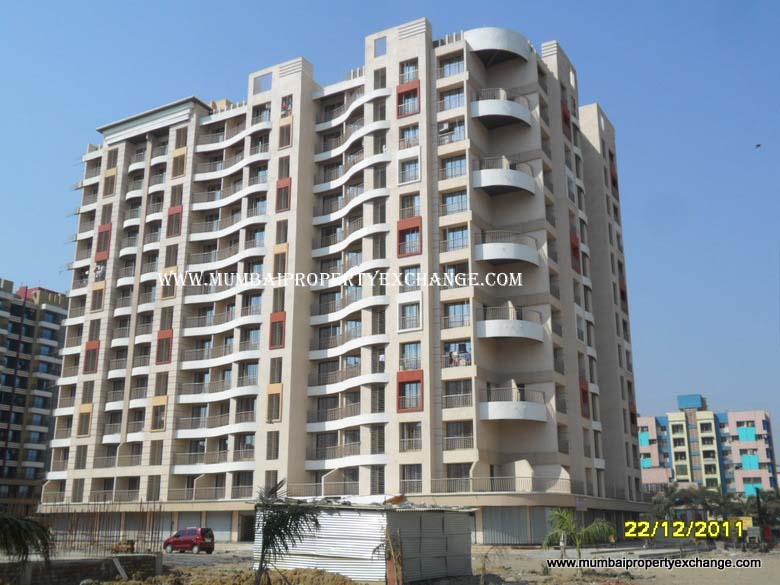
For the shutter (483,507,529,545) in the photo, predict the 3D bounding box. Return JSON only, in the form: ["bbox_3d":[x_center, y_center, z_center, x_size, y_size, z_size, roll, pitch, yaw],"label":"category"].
[{"bbox_3d":[7.526,15.167,54.332,3.087,2.391,0.120,-6,-17,21],"label":"shutter"}]

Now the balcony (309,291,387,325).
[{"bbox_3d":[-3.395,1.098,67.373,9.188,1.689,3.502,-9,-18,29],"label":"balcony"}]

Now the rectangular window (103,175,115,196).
[{"bbox_3d":[-27.982,-10.613,83.381,1.426,2.071,0.200,-9,-18,29],"label":"rectangular window"}]

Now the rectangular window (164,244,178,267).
[{"bbox_3d":[-19.872,-3.291,76.142,1.418,2.068,0.197,-9,-19,28],"label":"rectangular window"}]

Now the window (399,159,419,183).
[{"bbox_3d":[1.576,-9.388,64.931,1.633,2.000,0.200,-9,-18,29],"label":"window"}]

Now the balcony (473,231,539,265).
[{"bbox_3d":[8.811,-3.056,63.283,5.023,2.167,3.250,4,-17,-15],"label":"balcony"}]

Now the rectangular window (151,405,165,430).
[{"bbox_3d":[-19.900,10.828,71.838,1.322,2.136,0.203,-9,-19,28],"label":"rectangular window"}]

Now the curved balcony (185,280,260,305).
[{"bbox_3d":[-14.244,0.155,72.143,9.200,0.850,1.800,-9,-19,29],"label":"curved balcony"}]

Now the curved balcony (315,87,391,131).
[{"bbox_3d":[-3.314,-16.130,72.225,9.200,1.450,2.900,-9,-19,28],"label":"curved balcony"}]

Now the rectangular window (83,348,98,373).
[{"bbox_3d":[-28.108,6.458,78.605,1.520,2.041,0.200,-9,-18,29],"label":"rectangular window"}]

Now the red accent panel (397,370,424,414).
[{"bbox_3d":[1.491,7.161,60.169,2.140,2.976,0.220,-9,-18,29],"label":"red accent panel"}]

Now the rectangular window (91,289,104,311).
[{"bbox_3d":[-27.683,0.762,79.078,1.450,2.049,0.150,-9,-18,28],"label":"rectangular window"}]

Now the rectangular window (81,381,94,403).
[{"bbox_3d":[-27.892,9.259,77.059,1.322,2.085,0.203,-9,-19,28],"label":"rectangular window"}]

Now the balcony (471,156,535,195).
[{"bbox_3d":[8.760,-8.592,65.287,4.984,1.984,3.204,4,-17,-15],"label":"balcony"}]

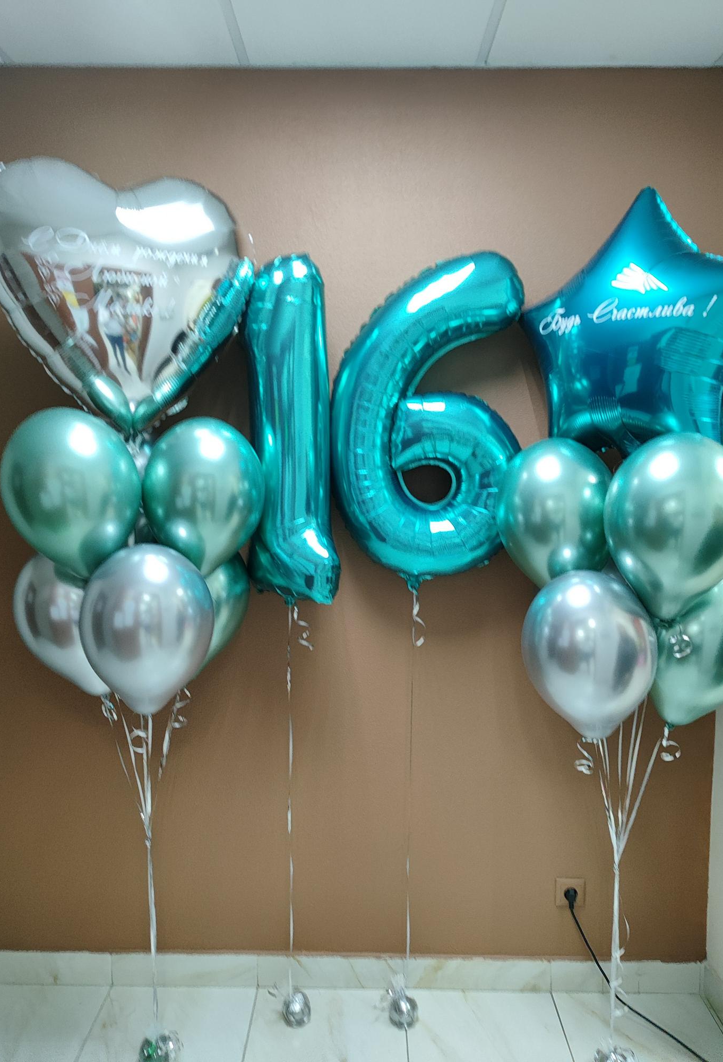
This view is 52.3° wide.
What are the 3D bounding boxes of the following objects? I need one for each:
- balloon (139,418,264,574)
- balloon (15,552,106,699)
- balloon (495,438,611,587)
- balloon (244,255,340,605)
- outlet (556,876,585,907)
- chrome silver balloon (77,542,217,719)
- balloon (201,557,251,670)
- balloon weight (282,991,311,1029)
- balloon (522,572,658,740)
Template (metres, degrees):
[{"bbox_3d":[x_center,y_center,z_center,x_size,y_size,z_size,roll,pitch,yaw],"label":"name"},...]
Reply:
[{"bbox_3d":[-0.363,-0.074,1.679,0.275,0.365,0.275,7,1,0],"label":"balloon"},{"bbox_3d":[-0.641,0.212,1.701,0.275,0.365,0.275,-15,3,1],"label":"balloon"},{"bbox_3d":[0.465,-0.038,1.764,0.275,0.365,0.275,-9,-3,1],"label":"balloon"},{"bbox_3d":[-0.167,-0.245,1.755,0.170,0.804,0.310,-2,5,-39],"label":"balloon"},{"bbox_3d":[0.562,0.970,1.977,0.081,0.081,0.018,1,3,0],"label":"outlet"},{"bbox_3d":[-0.451,0.212,1.560,0.275,0.365,0.275,2,11,0],"label":"chrome silver balloon"},{"bbox_3d":[-0.412,0.199,1.760,0.275,0.365,0.275,9,-1,0],"label":"balloon"},{"bbox_3d":[-0.165,1.217,1.872,0.074,0.082,0.074,1,3,0],"label":"balloon weight"},{"bbox_3d":[0.480,0.267,1.560,0.275,0.365,0.275,-3,11,1],"label":"balloon"}]

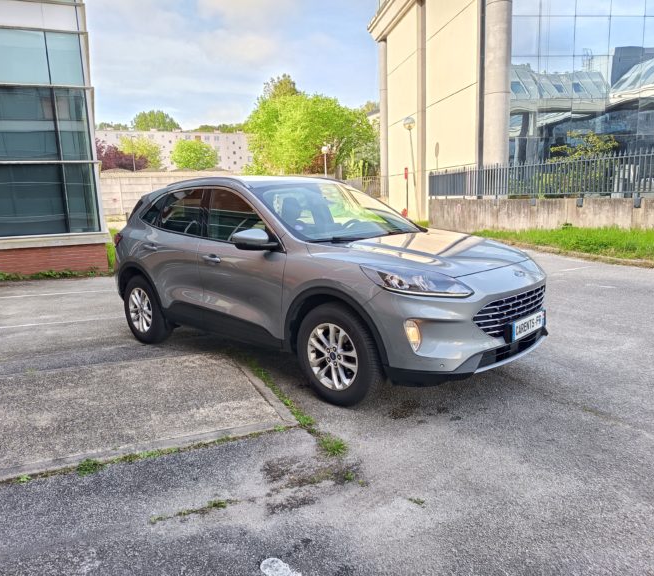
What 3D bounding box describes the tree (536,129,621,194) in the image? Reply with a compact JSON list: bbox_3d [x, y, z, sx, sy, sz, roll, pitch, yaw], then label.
[{"bbox_3d":[7.562,-3.698,16.175,2.500,2.100,2.000,2,11,25],"label":"tree"}]

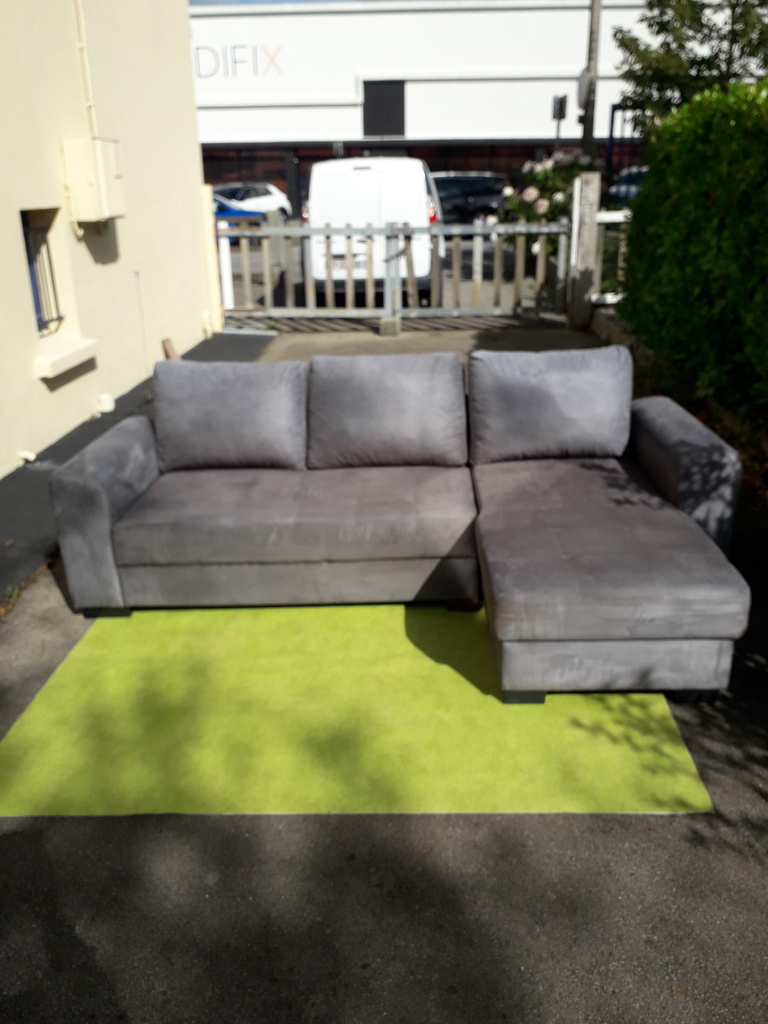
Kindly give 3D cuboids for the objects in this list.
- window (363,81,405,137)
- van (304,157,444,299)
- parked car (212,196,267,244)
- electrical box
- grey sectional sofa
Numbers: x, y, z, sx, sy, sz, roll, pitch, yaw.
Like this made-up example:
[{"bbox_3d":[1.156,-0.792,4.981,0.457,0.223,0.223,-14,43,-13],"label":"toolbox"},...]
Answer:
[{"bbox_3d":[-0.012,-16.565,32.749,1.720,2.050,0.120,0,23,3],"label":"window"},{"bbox_3d":[0.031,-4.452,12.359,1.830,1.820,4.260,1,23,5],"label":"van"},{"bbox_3d":[-4.745,-7.915,21.270,4.100,1.480,1.770,1,23,4],"label":"parked car"},{"bbox_3d":[-1.981,-2.281,5.510,0.215,0.500,0.410,1,23,4],"label":"electrical box"},{"bbox_3d":[0.069,-0.069,3.091,2.510,0.850,1.600,0,23,1],"label":"grey sectional sofa"}]

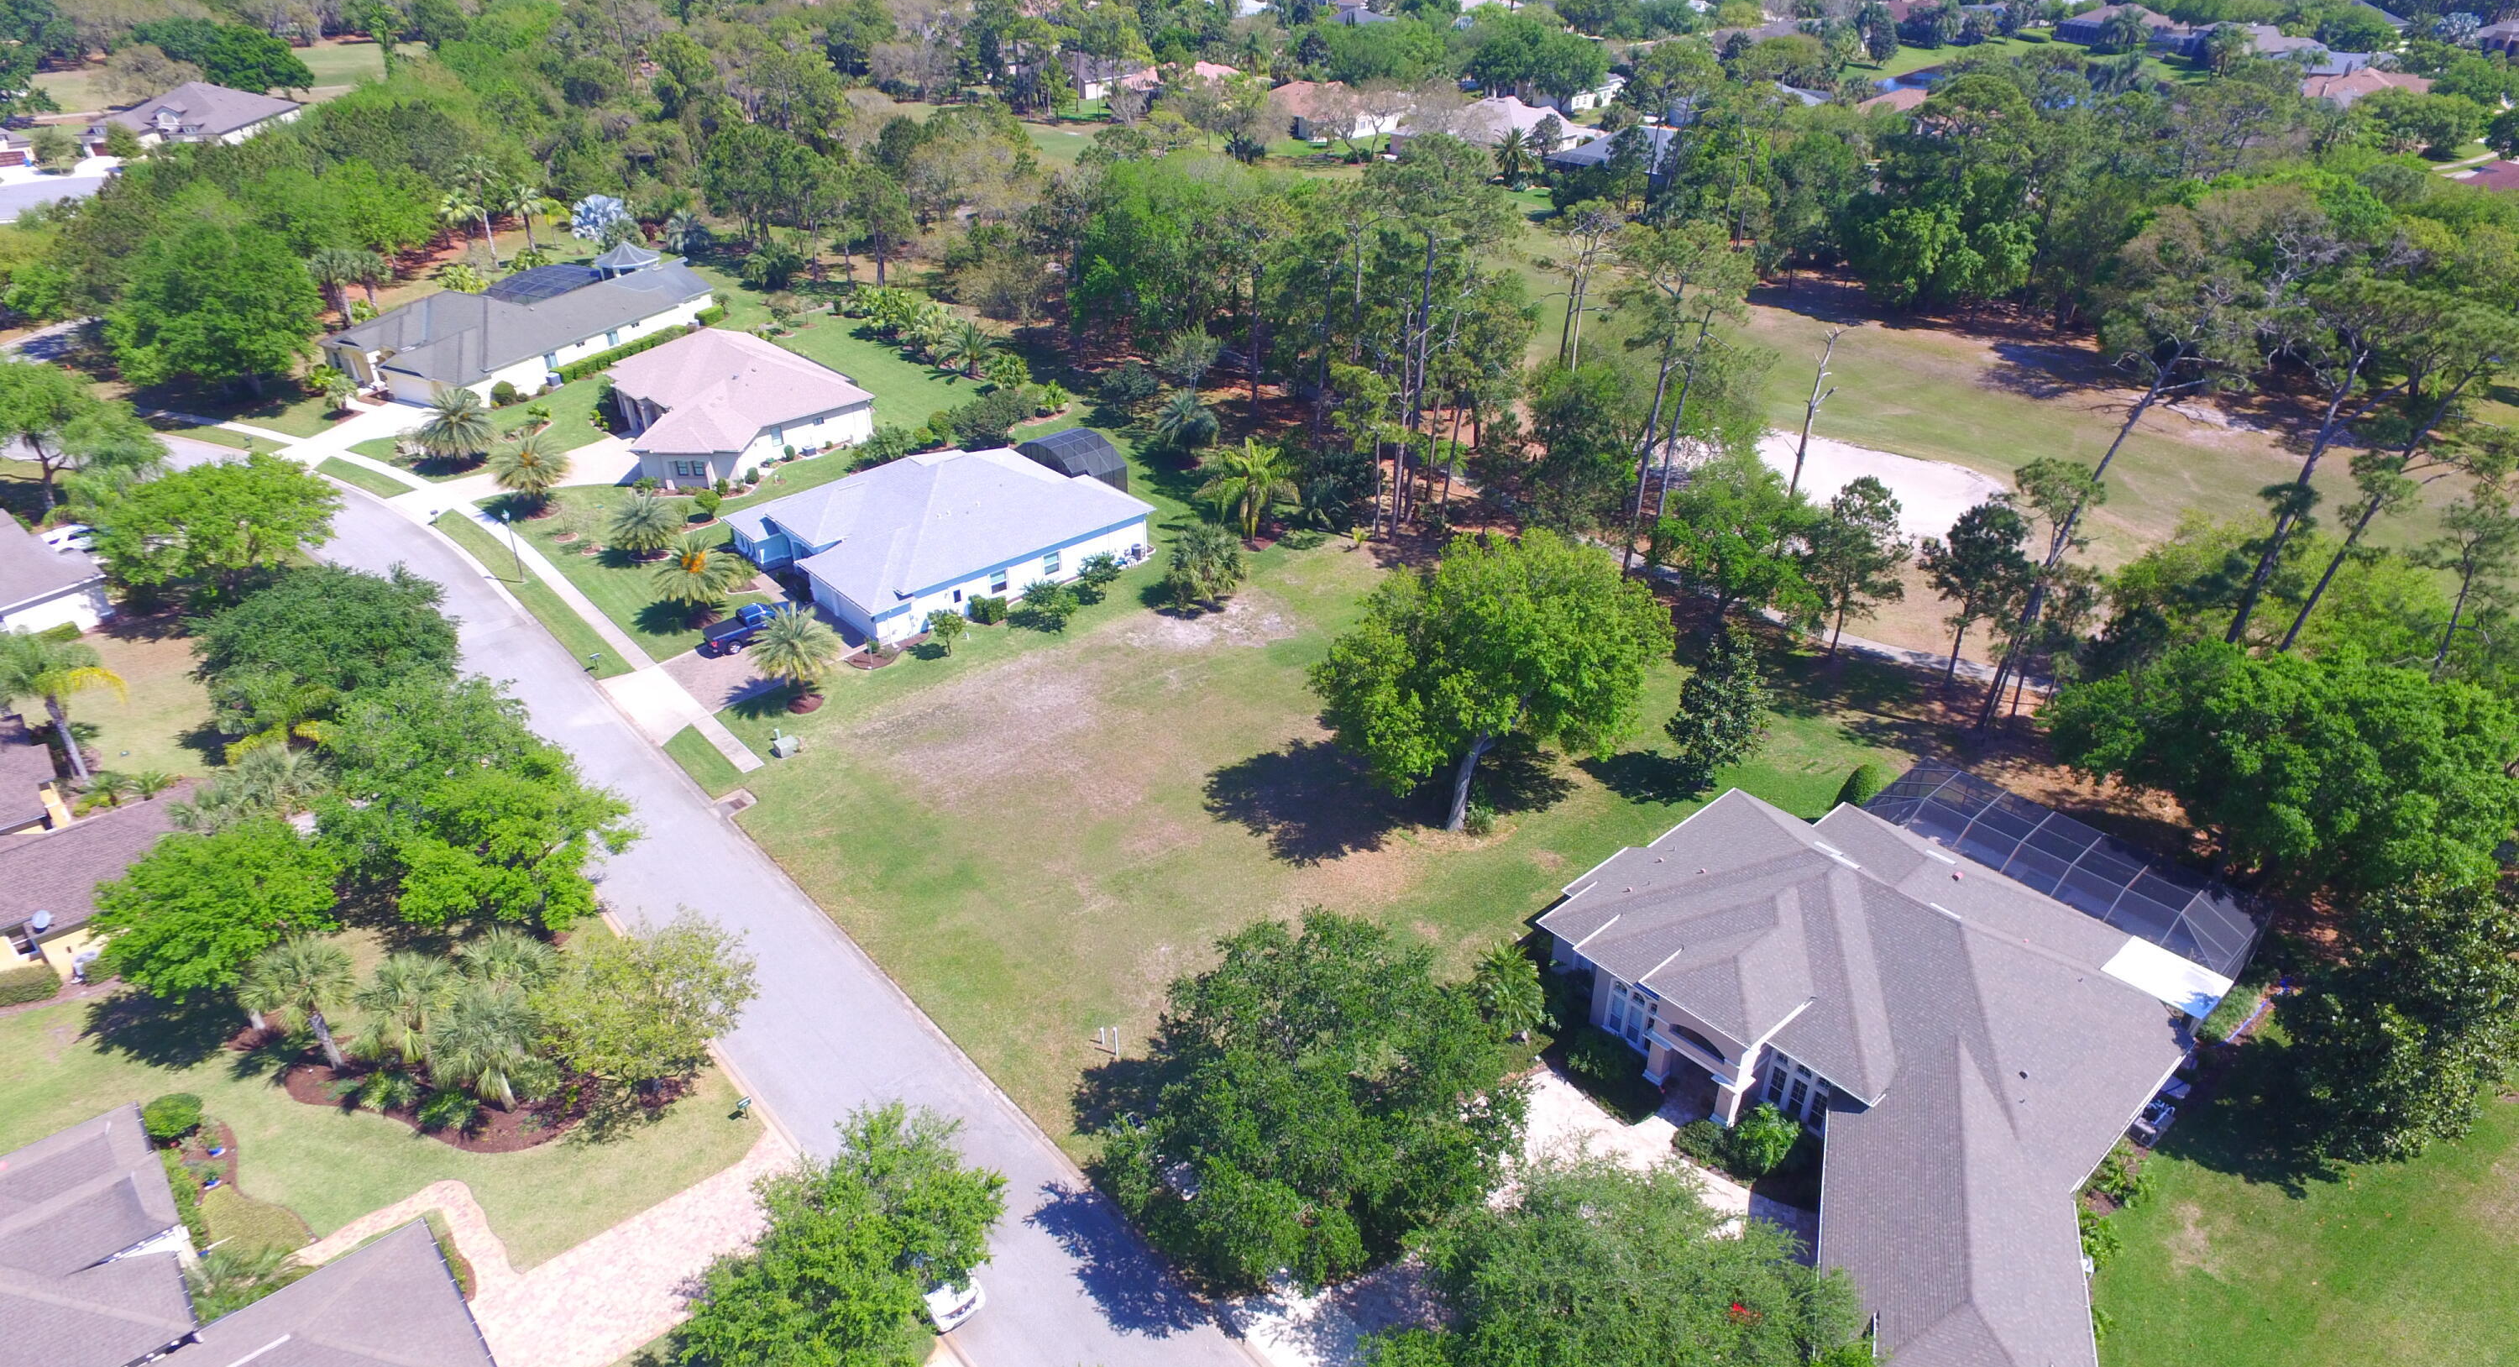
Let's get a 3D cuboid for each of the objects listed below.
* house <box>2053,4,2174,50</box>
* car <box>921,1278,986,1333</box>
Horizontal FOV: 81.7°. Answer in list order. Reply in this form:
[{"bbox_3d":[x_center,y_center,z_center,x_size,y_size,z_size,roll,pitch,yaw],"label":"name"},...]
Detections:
[{"bbox_3d":[210.000,-160.500,357.000,20.000,6.400,22.000,-3,31,-5],"label":"house"},{"bbox_3d":[-11.682,20.457,51.143,1.820,1.470,4.700,-24,38,-34],"label":"car"}]

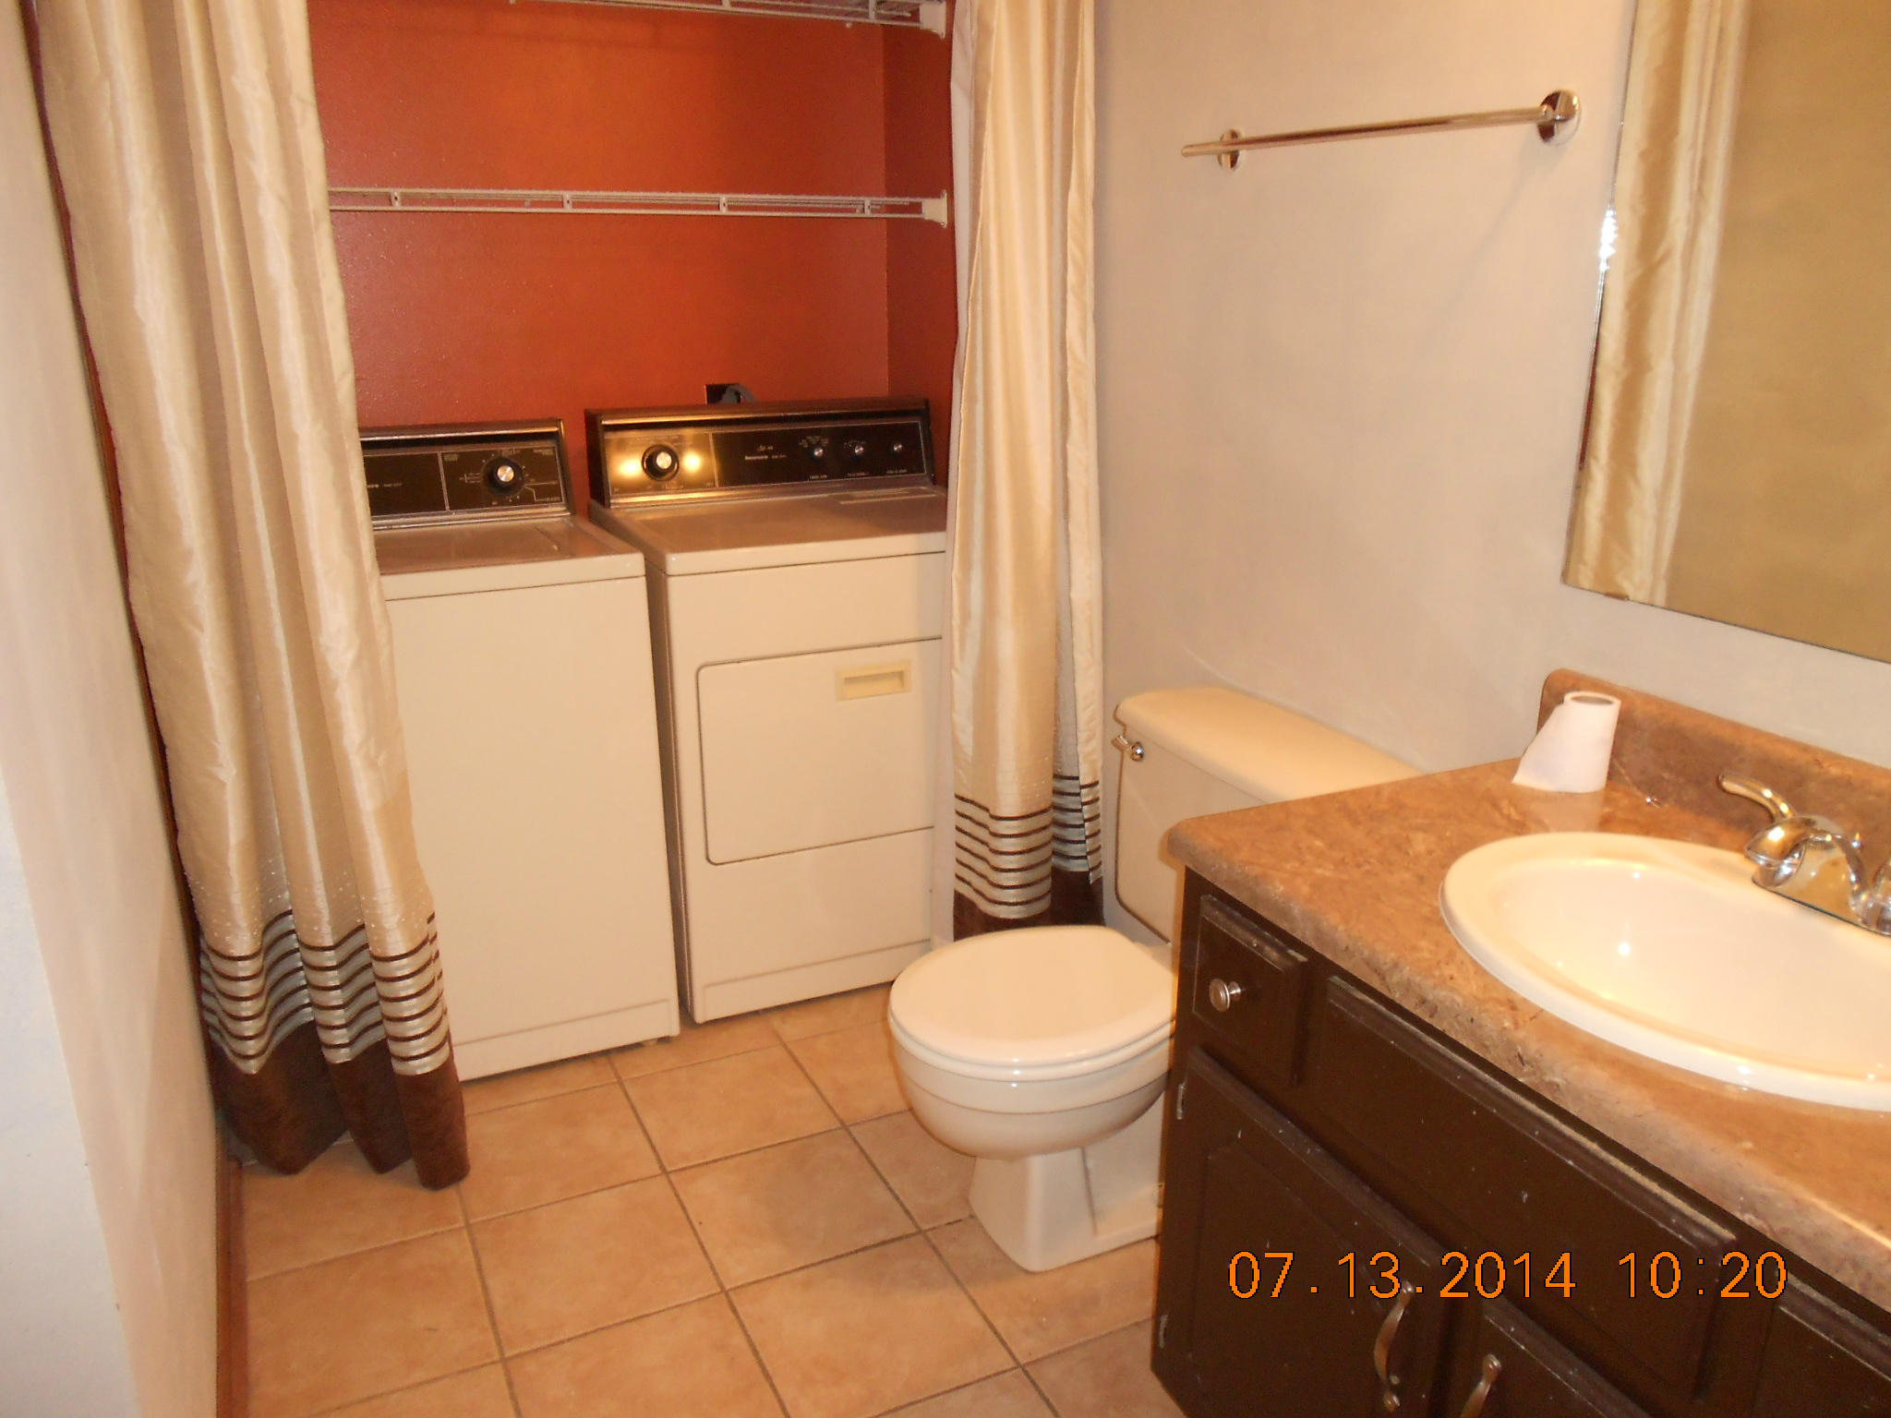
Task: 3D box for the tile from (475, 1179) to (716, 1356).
[{"bbox_3d":[-0.508,0.795,2.048,0.297,0.010,0.297,-8,19,-25],"label":"tile"}]

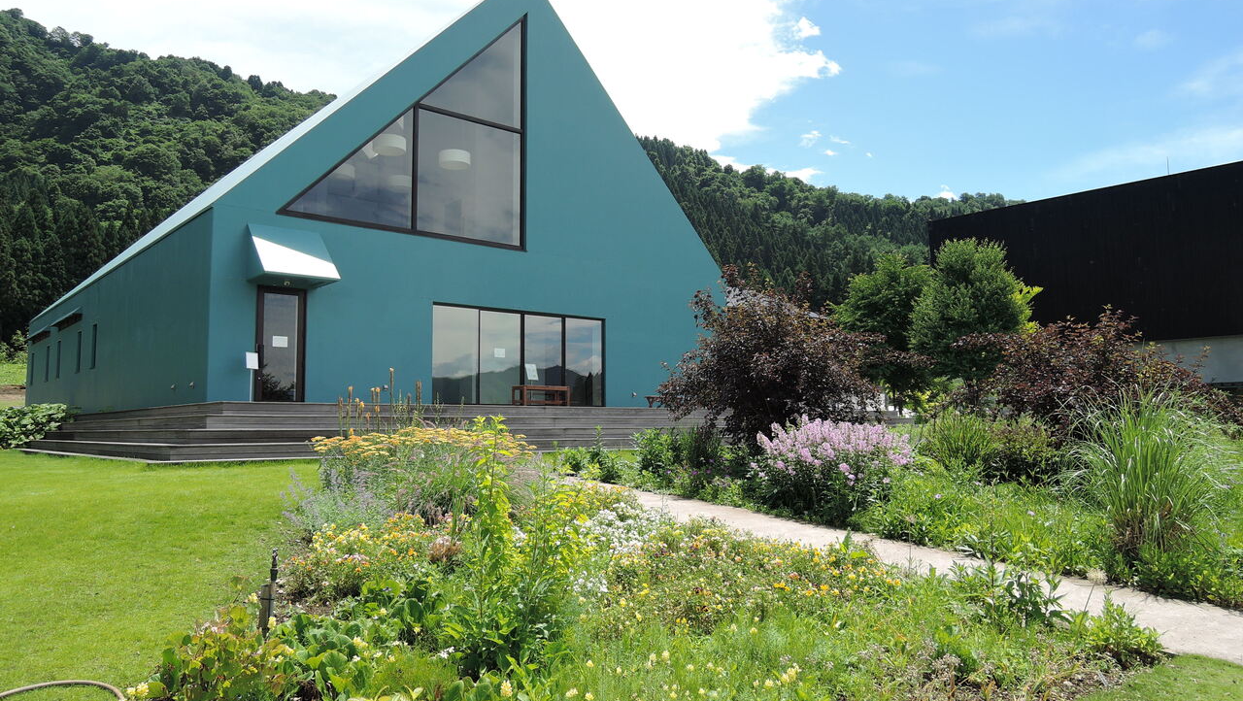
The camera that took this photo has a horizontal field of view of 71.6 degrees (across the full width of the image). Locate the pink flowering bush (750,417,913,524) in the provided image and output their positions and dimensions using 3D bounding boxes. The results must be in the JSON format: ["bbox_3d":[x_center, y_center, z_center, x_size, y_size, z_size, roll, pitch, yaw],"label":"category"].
[{"bbox_3d":[2.049,1.159,8.400,1.526,0.992,1.300,-2,-5,13],"label":"pink flowering bush"}]

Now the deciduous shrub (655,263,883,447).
[{"bbox_3d":[2.187,0.189,12.400,3.144,2.738,3.000,-2,-5,10],"label":"deciduous shrub"}]

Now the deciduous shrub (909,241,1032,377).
[{"bbox_3d":[8.554,-0.651,21.000,2.984,4.040,2.950,-3,-5,22],"label":"deciduous shrub"}]

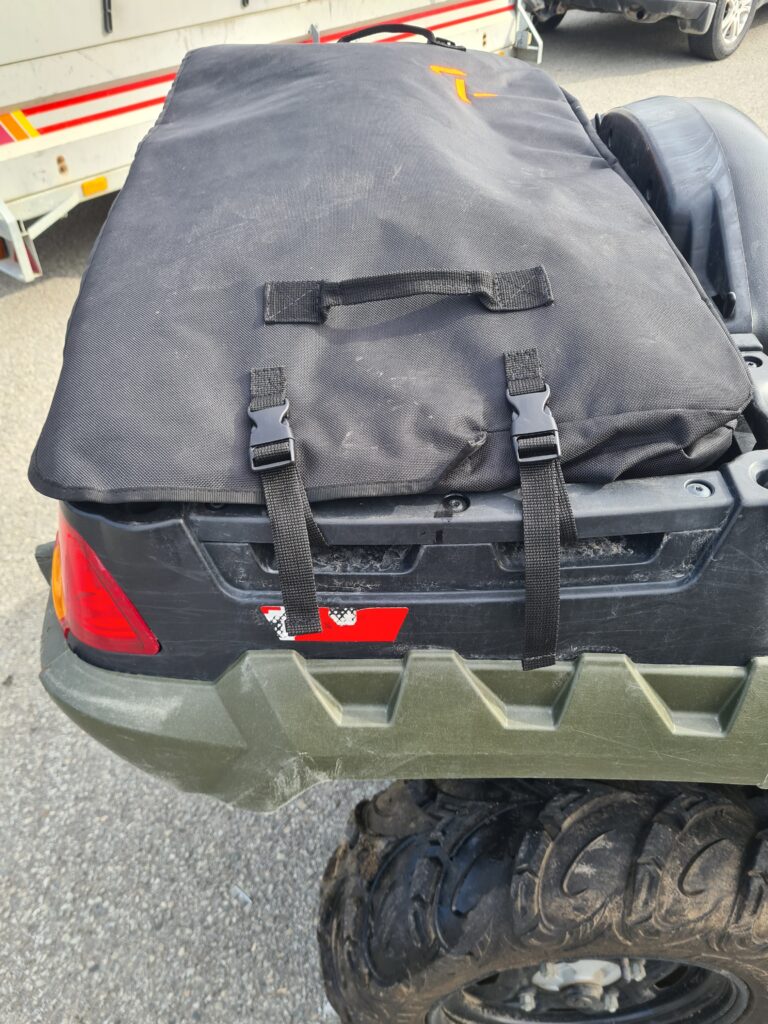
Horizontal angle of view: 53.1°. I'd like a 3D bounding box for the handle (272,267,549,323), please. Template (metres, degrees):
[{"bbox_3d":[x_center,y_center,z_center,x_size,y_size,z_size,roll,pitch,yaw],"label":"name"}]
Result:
[{"bbox_3d":[0.019,-0.166,0.588,0.219,0.026,0.042,-3,65,2],"label":"handle"}]

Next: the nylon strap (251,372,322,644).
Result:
[{"bbox_3d":[-0.069,-0.007,0.544,0.038,0.033,0.195,-8,88,2],"label":"nylon strap"}]

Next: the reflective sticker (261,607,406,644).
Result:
[{"bbox_3d":[-0.035,0.081,0.552,0.106,0.028,0.002,0,19,3],"label":"reflective sticker"}]

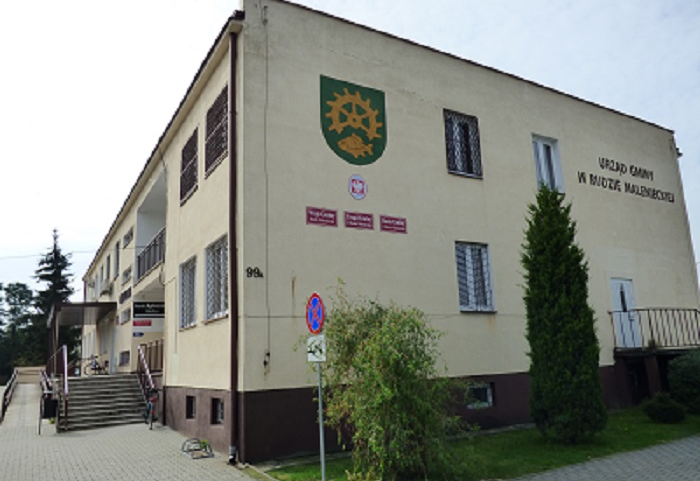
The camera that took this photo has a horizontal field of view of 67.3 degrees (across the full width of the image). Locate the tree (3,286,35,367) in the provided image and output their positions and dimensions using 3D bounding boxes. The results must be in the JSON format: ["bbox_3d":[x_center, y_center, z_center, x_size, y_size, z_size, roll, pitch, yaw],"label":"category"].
[{"bbox_3d":[-32.558,9.189,50.874,3.200,10.329,3.200,5,-15,-30],"label":"tree"}]

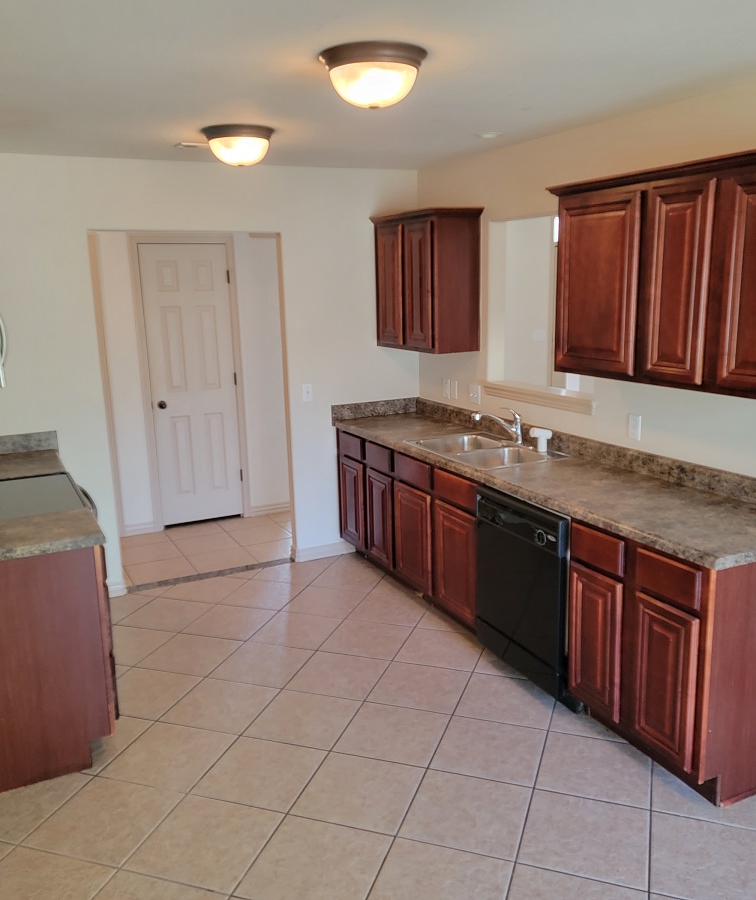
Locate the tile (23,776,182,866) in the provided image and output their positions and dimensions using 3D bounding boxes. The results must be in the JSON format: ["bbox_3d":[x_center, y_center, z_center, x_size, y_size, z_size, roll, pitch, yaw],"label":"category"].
[{"bbox_3d":[-0.948,1.288,2.902,0.395,0.010,0.395,3,13,19],"label":"tile"}]

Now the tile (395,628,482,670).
[{"bbox_3d":[0.320,0.991,4.125,0.392,0.010,0.392,3,13,19],"label":"tile"}]

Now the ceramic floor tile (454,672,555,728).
[{"bbox_3d":[0.568,1.092,3.627,0.392,0.010,0.392,3,13,19],"label":"ceramic floor tile"}]

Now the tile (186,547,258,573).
[{"bbox_3d":[-1.025,0.725,5.443,0.390,0.010,0.370,-7,14,-25],"label":"tile"}]

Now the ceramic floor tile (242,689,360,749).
[{"bbox_3d":[-0.309,1.139,3.513,0.394,0.010,0.394,3,13,19],"label":"ceramic floor tile"}]

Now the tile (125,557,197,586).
[{"bbox_3d":[-1.391,0.779,5.318,0.388,0.010,0.380,-7,14,-25],"label":"tile"}]

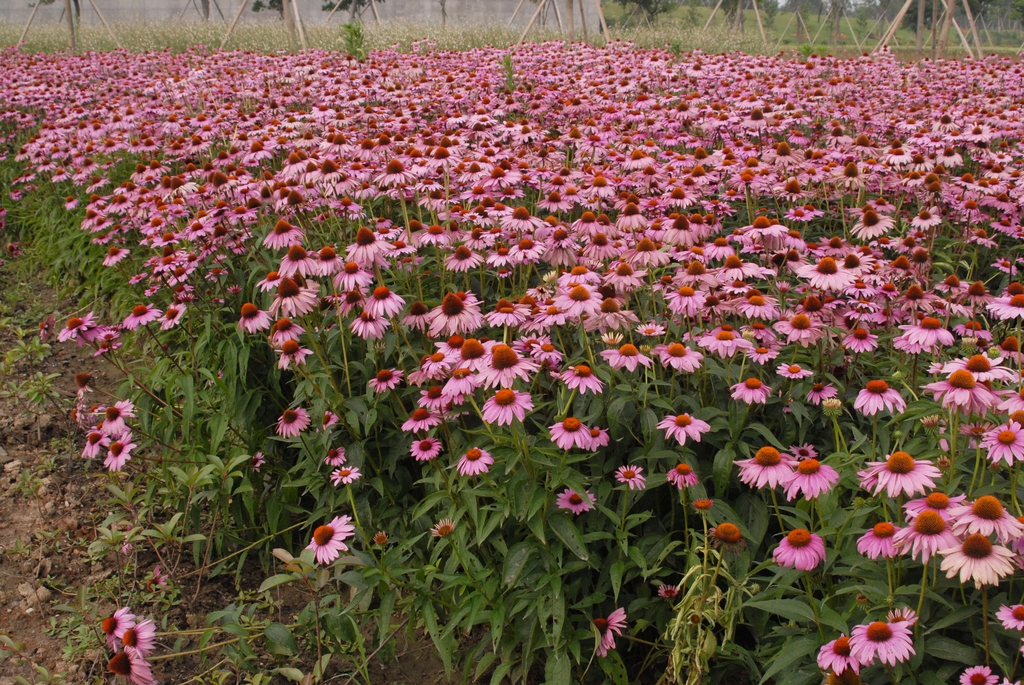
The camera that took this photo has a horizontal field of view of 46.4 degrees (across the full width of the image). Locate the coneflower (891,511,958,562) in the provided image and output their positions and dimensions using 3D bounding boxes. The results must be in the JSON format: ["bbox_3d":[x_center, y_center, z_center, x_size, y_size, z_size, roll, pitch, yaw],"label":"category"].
[{"bbox_3d":[0.553,0.254,1.600,0.087,0.051,0.087,6,16,20],"label":"coneflower"}]

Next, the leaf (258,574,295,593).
[{"bbox_3d":[-0.473,0.484,2.400,0.075,0.016,0.032,-20,32,-6],"label":"leaf"}]

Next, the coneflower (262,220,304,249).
[{"bbox_3d":[-0.509,-0.242,2.650,0.089,0.060,0.089,2,16,-11],"label":"coneflower"}]

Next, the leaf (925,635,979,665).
[{"bbox_3d":[0.606,0.425,1.650,0.085,0.022,0.048,19,41,5],"label":"leaf"}]

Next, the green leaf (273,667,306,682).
[{"bbox_3d":[-0.428,0.639,2.300,0.064,0.022,0.036,4,36,-3],"label":"green leaf"}]

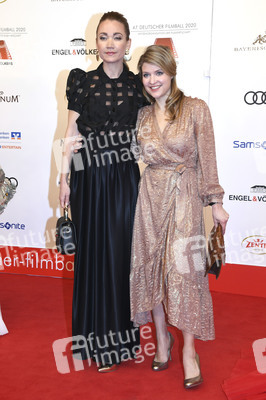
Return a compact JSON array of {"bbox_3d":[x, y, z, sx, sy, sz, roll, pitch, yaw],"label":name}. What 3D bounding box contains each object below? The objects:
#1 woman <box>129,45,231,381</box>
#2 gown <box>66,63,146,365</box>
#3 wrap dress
[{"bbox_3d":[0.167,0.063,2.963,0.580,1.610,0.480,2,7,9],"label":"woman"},{"bbox_3d":[-0.127,0.083,3.100,0.460,1.490,0.380,1,6,0],"label":"gown"},{"bbox_3d":[0.203,0.082,2.979,0.500,1.150,0.400,2,7,9],"label":"wrap dress"}]

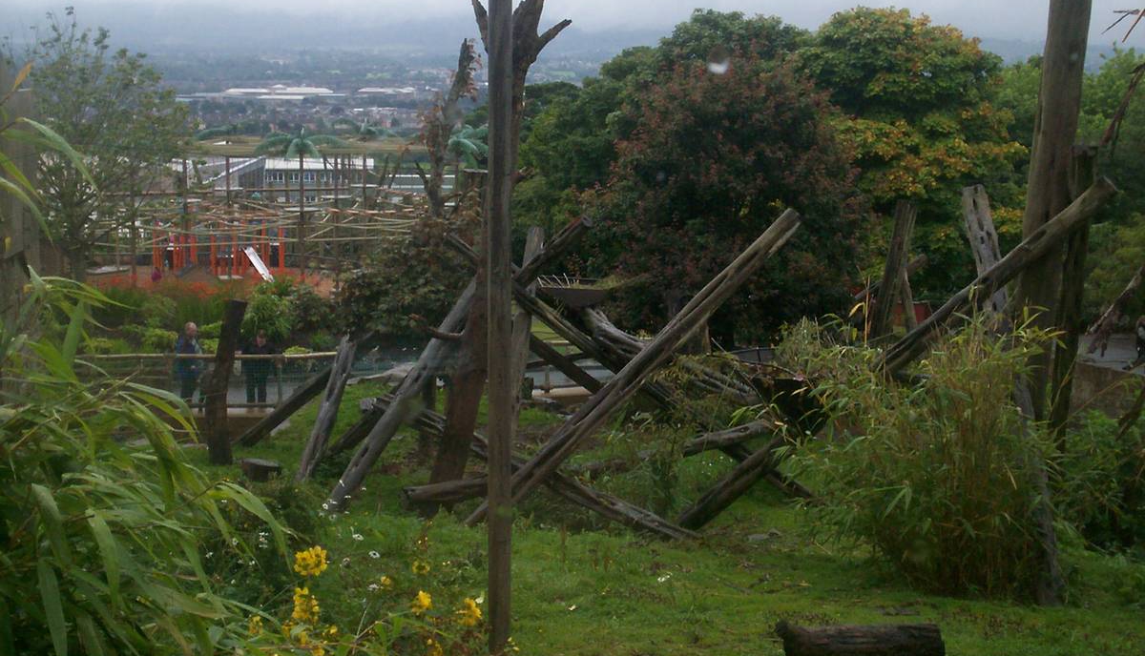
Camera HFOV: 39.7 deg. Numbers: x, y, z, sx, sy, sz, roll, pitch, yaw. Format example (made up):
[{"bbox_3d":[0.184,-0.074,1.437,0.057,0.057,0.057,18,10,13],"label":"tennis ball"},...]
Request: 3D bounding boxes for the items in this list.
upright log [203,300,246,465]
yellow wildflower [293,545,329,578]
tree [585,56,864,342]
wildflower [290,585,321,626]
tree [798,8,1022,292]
[{"bbox_3d":[-4.546,0.737,21.005,0.380,2.244,0.340,9,11,-2],"label":"upright log"},{"bbox_3d":[-1.016,0.910,6.178,0.135,0.125,0.130,0,11,0],"label":"yellow wildflower"},{"bbox_3d":[3.650,-2.975,38.113,6.800,6.977,6.400,0,11,0],"label":"tree"},{"bbox_3d":[-1.045,1.090,6.212,0.110,0.155,0.110,0,11,0],"label":"wildflower"},{"bbox_3d":[9.329,-4.342,43.961,6.600,8.879,6.400,0,11,0],"label":"tree"}]

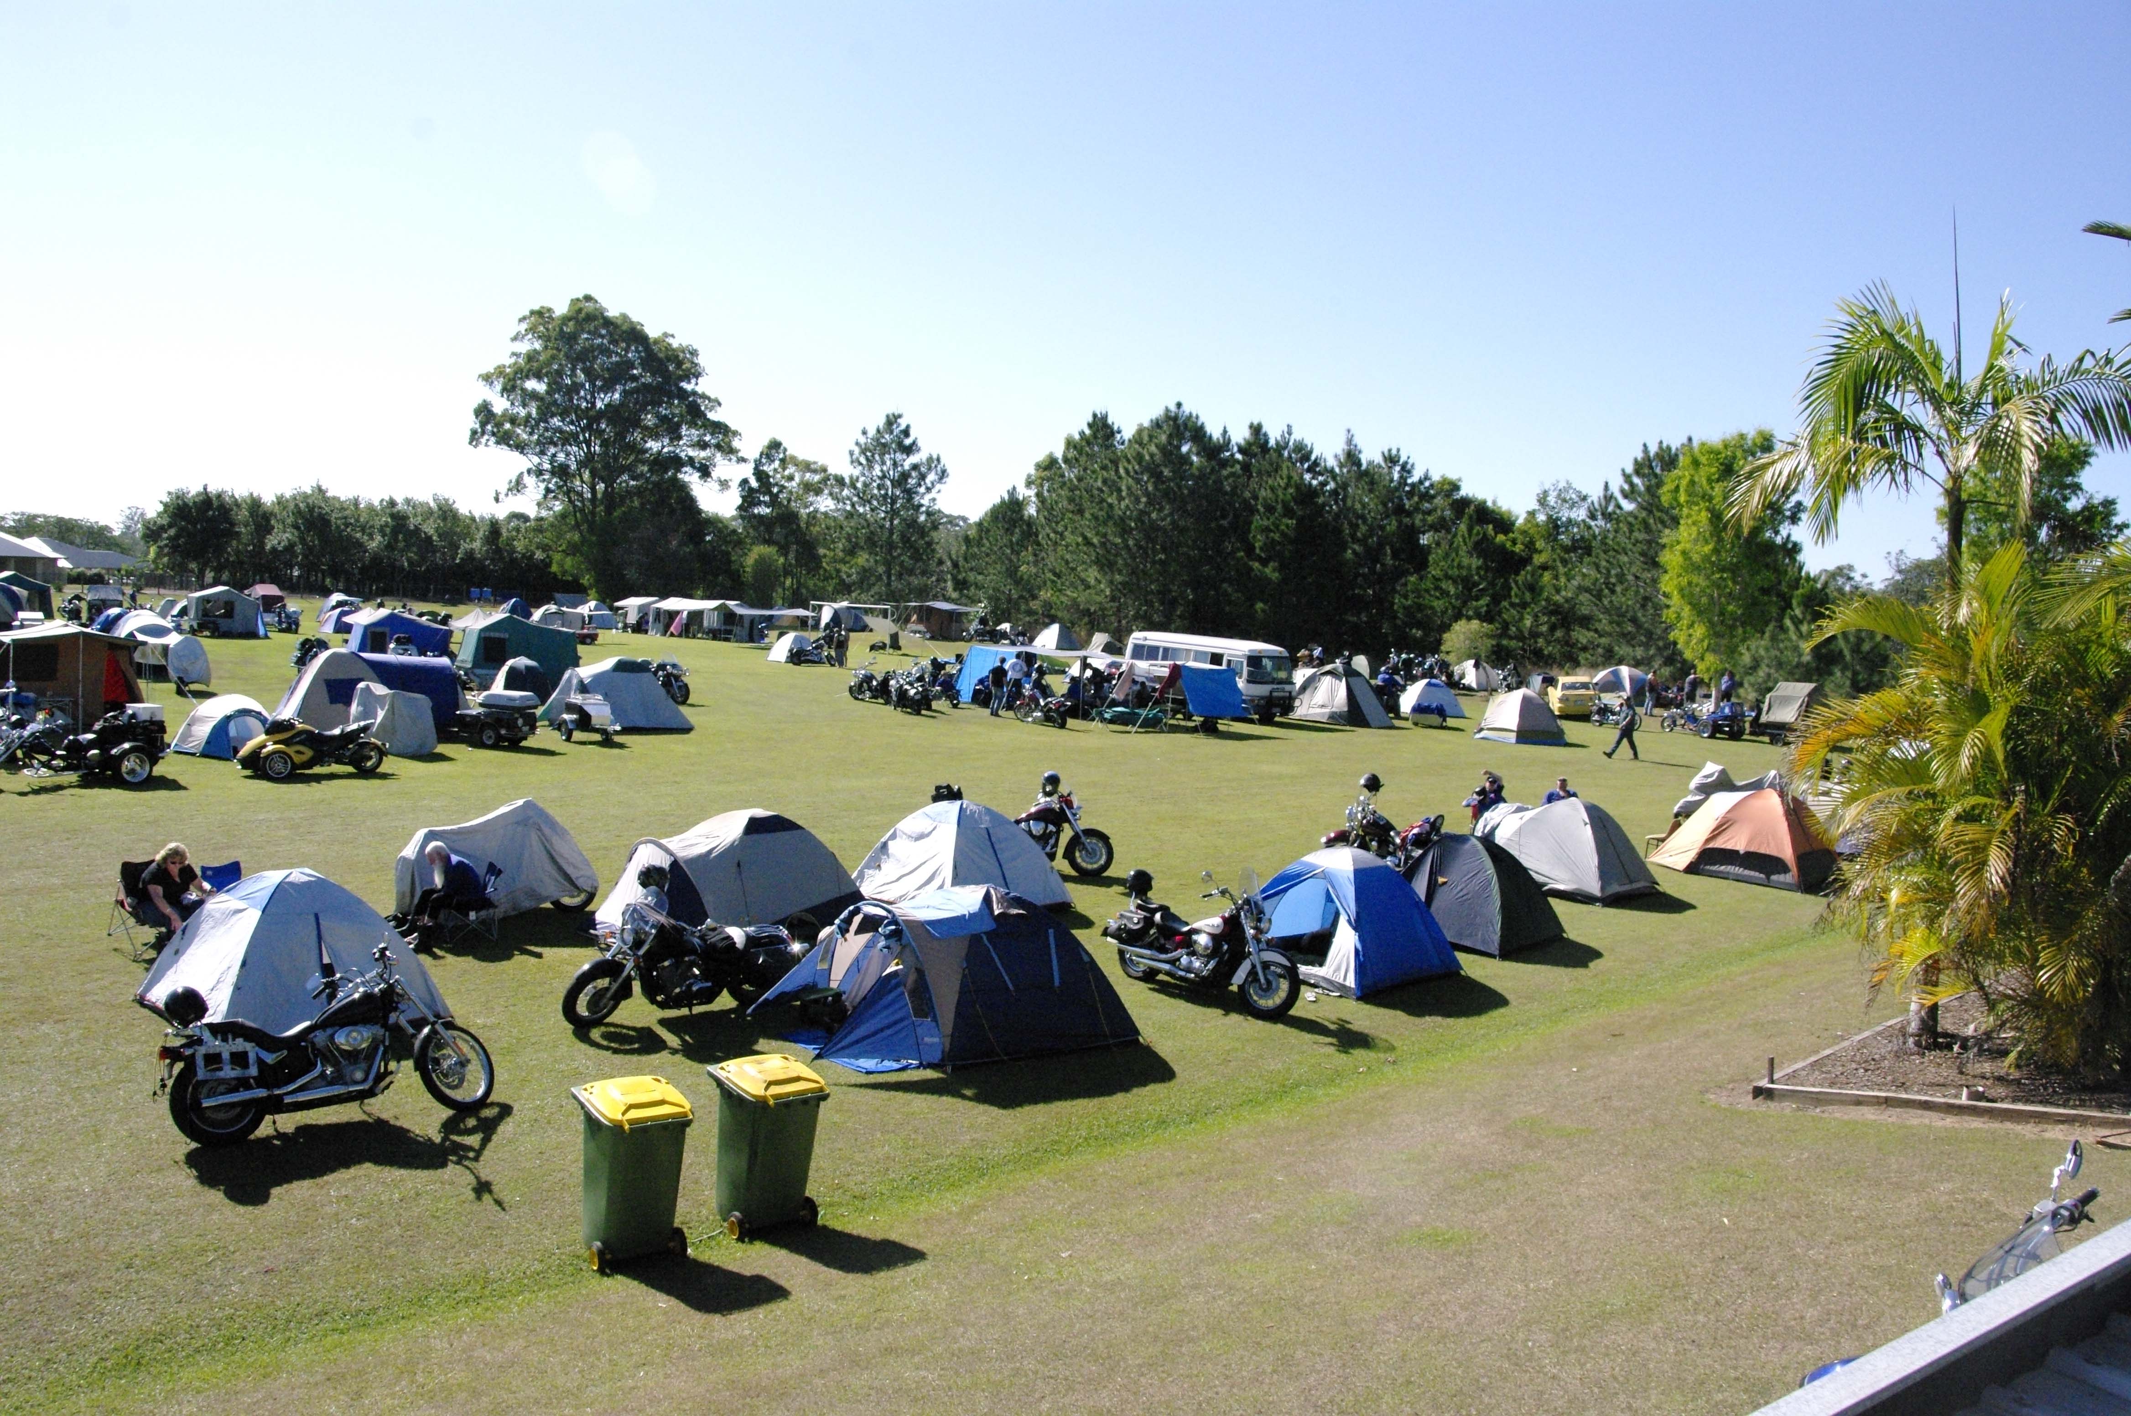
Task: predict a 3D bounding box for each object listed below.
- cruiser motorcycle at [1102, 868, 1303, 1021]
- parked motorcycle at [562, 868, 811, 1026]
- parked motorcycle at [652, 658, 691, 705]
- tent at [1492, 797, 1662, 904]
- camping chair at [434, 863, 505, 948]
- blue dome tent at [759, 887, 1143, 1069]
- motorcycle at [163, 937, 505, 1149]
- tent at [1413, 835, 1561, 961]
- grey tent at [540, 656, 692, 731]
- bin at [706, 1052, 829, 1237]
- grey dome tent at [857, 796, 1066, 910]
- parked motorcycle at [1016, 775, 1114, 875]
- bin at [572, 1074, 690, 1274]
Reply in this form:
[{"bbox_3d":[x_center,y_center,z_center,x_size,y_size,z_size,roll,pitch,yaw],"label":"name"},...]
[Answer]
[{"bbox_3d":[1.442,2.345,16.540,2.420,1.400,0.900,7,6,42],"label":"cruiser motorcycle"},{"bbox_3d":[-3.672,2.293,15.229,2.430,1.330,0.900,-1,5,-32],"label":"parked motorcycle"},{"bbox_3d":[-11.621,-0.864,46.432,2.400,1.400,0.900,7,6,43],"label":"parked motorcycle"},{"bbox_3d":[7.721,2.085,25.230,2.650,1.350,2.130,8,7,44],"label":"tent"},{"bbox_3d":[-6.871,2.196,18.382,0.640,0.880,0.800,1,6,-23],"label":"camping chair"},{"bbox_3d":[-1.190,2.464,15.718,3.100,1.400,2.400,0,6,-33],"label":"blue dome tent"},{"bbox_3d":[-5.495,2.544,12.024,2.430,1.200,0.880,-1,5,-33],"label":"motorcycle"},{"bbox_3d":[5.034,2.253,20.450,2.120,1.260,1.850,6,6,41],"label":"tent"},{"bbox_3d":[-11.209,-0.328,39.947,3.250,1.680,2.150,0,5,-28],"label":"grey tent"},{"bbox_3d":[-1.974,2.873,10.535,0.580,1.060,0.740,0,5,-31],"label":"bin"},{"bbox_3d":[-1.347,1.870,21.078,2.100,1.320,2.100,-1,6,-39],"label":"grey dome tent"},{"bbox_3d":[-0.557,1.698,23.419,2.450,1.360,0.900,3,5,3],"label":"parked motorcycle"},{"bbox_3d":[-2.879,3.053,10.594,0.580,1.070,0.730,0,5,-31],"label":"bin"}]

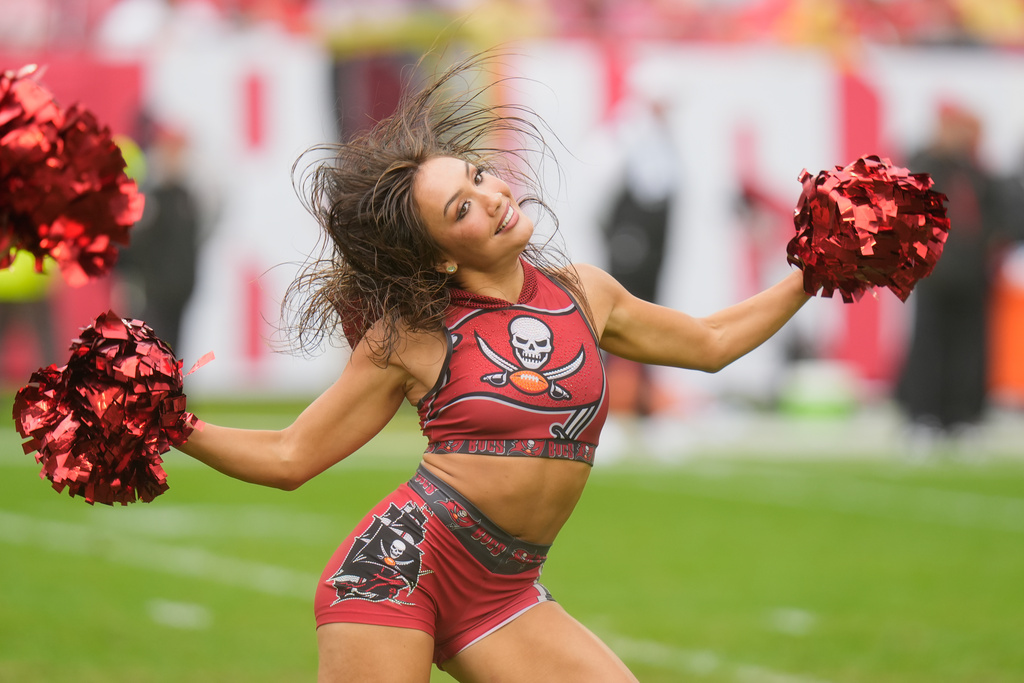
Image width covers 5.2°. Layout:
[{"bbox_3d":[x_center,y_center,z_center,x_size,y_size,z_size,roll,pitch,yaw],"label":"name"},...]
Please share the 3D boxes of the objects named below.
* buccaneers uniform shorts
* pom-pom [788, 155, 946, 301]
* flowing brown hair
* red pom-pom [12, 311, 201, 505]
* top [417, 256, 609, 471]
[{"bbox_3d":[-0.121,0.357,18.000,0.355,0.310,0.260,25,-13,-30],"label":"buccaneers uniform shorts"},{"bbox_3d":[0.567,-0.178,18.100,0.260,0.240,0.250,0,1,0],"label":"pom-pom"},{"bbox_3d":[-0.120,-0.214,18.050,0.470,0.490,0.360,0,1,-15],"label":"flowing brown hair"},{"bbox_3d":[-0.639,0.105,17.900,0.290,0.300,0.280,0,1,0],"label":"red pom-pom"},{"bbox_3d":[0.002,0.033,18.000,0.300,0.325,0.240,3,-4,-20],"label":"top"}]

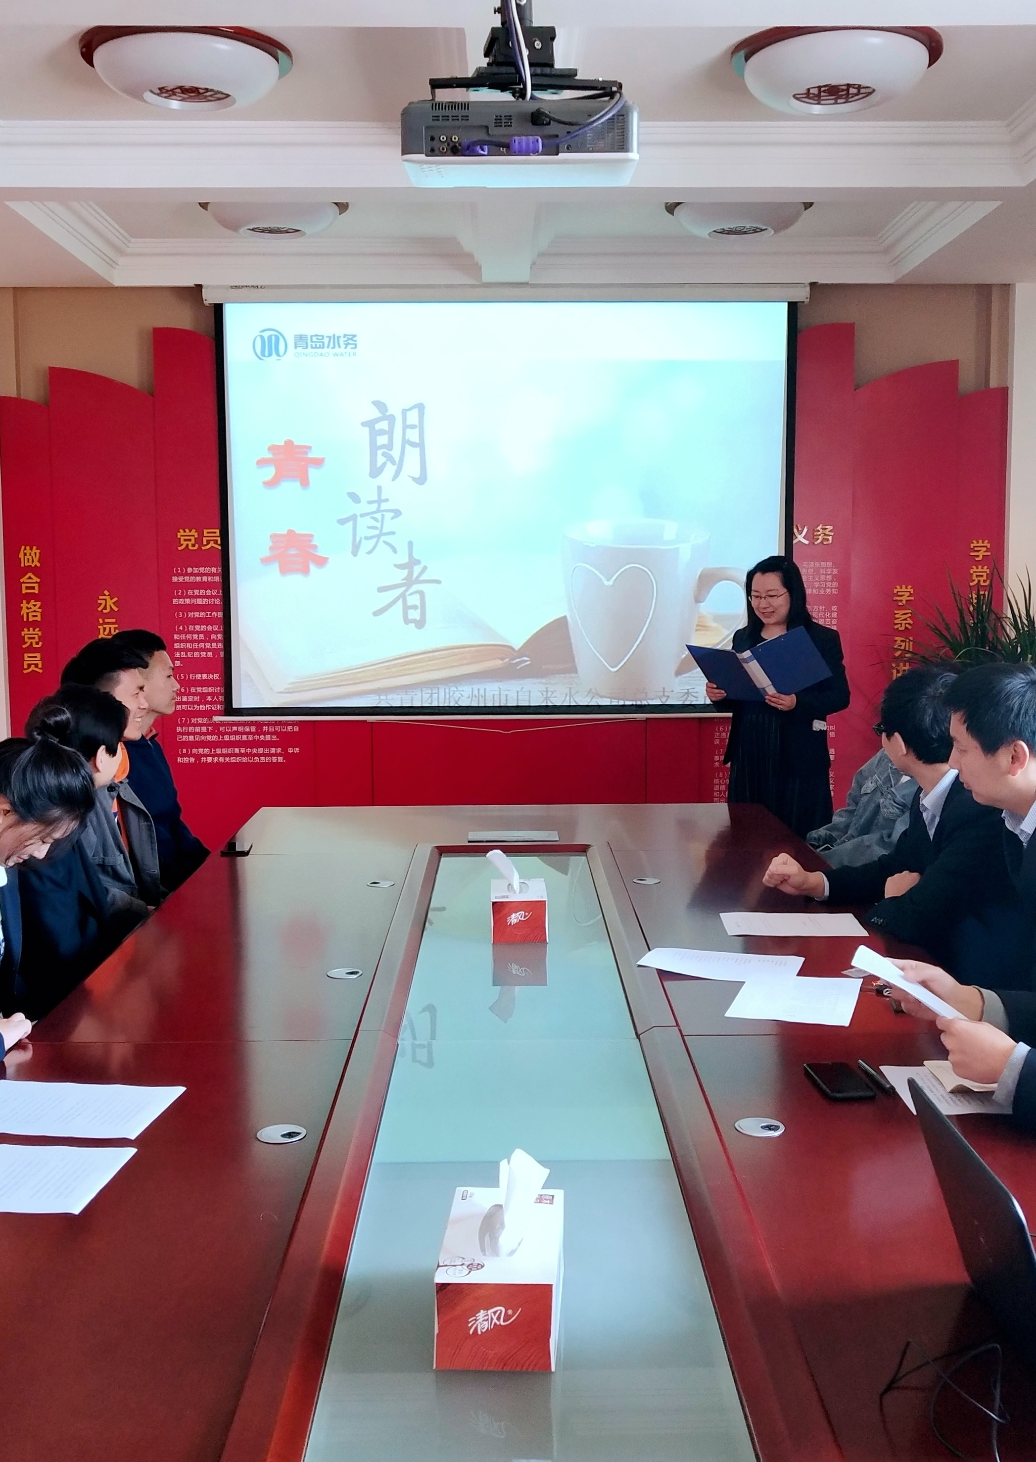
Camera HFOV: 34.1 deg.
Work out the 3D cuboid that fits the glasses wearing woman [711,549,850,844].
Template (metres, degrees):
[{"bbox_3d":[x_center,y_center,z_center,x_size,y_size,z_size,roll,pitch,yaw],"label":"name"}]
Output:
[{"bbox_3d":[0.960,0.158,6.122,0.500,1.584,0.420,3,6,26],"label":"glasses wearing woman"}]

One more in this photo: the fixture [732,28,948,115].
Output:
[{"bbox_3d":[0.754,-1.553,4.008,0.502,0.180,0.502,0,5,-1],"label":"fixture"}]

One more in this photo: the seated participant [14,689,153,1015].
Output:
[{"bbox_3d":[-1.054,0.547,3.658,0.680,1.278,0.500,0,5,-1],"label":"seated participant"}]

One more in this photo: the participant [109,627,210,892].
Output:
[{"bbox_3d":[-1.106,0.382,4.948,0.650,1.364,0.500,-1,6,-12],"label":"participant"}]

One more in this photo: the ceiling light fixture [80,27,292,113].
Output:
[{"bbox_3d":[-0.784,-1.548,3.994,0.499,0.180,0.499,0,5,-1],"label":"ceiling light fixture"}]

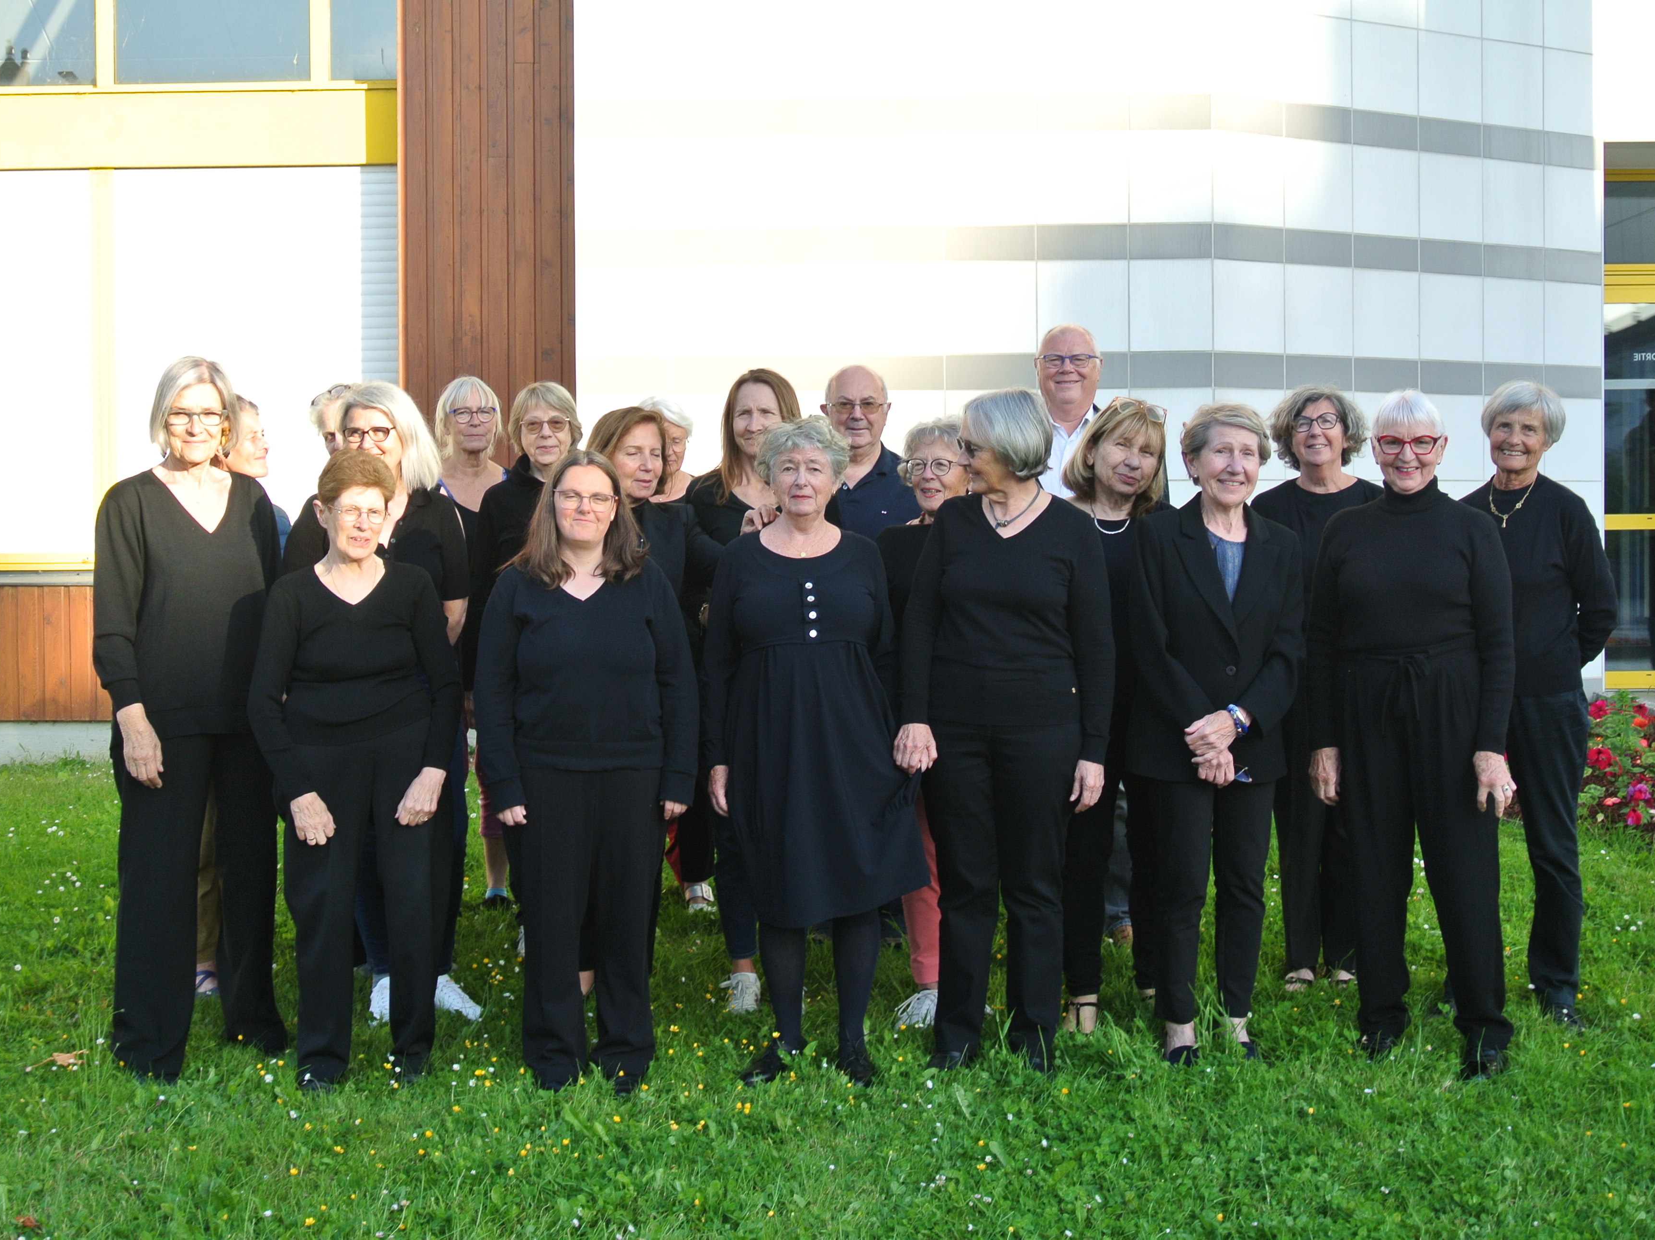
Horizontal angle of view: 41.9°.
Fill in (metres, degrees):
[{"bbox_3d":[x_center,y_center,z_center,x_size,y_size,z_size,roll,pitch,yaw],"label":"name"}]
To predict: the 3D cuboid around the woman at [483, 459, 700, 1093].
[{"bbox_3d":[-0.577,0.350,5.180,0.520,1.510,0.330,0,2,-5],"label":"woman"}]

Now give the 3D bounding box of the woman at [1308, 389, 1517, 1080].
[{"bbox_3d":[1.420,0.258,5.250,0.500,1.632,0.350,0,2,12],"label":"woman"}]

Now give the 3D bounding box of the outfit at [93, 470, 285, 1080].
[{"bbox_3d":[-1.510,0.370,5.120,0.460,1.445,0.330,-1,2,-14],"label":"outfit"}]

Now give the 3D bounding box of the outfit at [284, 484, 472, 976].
[{"bbox_3d":[-1.168,0.284,5.580,0.480,1.269,0.300,-1,2,-14],"label":"outfit"}]

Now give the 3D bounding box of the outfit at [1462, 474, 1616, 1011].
[{"bbox_3d":[1.826,0.323,5.680,0.480,1.420,0.340,0,3,14],"label":"outfit"}]

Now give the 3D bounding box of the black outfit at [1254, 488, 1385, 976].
[{"bbox_3d":[1.377,0.292,6.030,0.440,1.391,0.300,0,2,12],"label":"black outfit"}]

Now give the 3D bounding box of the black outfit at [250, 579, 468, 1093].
[{"bbox_3d":[-1.106,0.478,5.070,0.490,1.220,0.320,-1,2,-8],"label":"black outfit"}]

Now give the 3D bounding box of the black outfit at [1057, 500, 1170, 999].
[{"bbox_3d":[0.714,0.323,5.420,0.430,1.254,0.300,0,2,-3],"label":"black outfit"}]

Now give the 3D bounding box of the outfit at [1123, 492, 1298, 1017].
[{"bbox_3d":[0.930,0.341,5.200,0.420,1.279,0.320,0,2,-3],"label":"outfit"}]

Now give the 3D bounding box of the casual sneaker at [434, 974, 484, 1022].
[{"bbox_3d":[-1.000,0.970,5.570,0.100,0.120,0.260,-3,3,-42],"label":"casual sneaker"}]

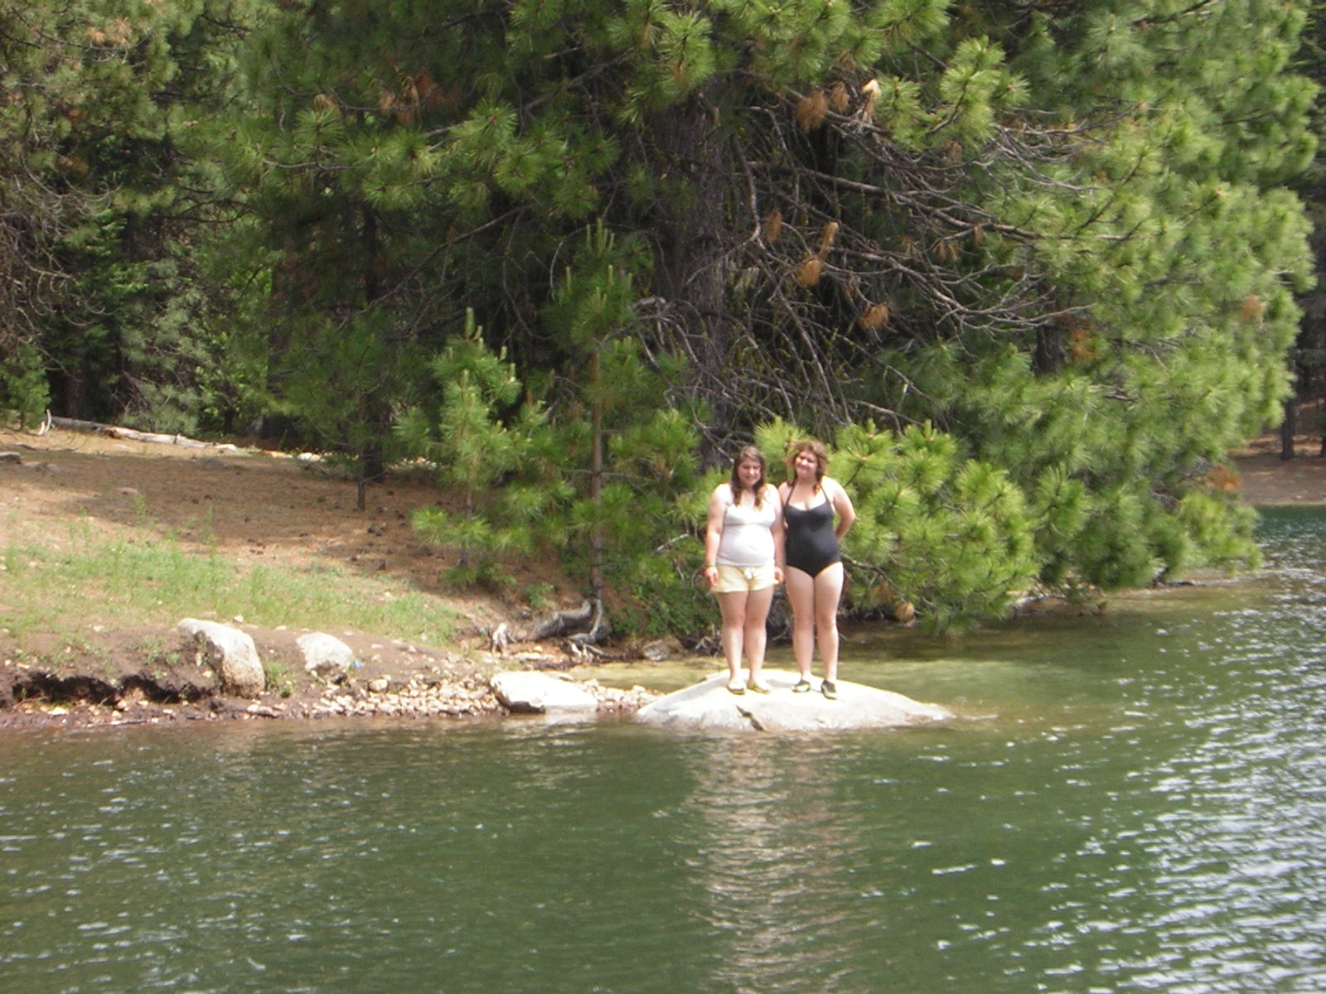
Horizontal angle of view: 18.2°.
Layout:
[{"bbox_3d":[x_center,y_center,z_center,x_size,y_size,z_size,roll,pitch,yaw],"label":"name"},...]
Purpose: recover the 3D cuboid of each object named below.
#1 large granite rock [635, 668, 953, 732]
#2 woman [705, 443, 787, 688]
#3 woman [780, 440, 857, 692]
[{"bbox_3d":[0.868,1.350,27.400,2.110,0.430,1.650,0,1,0],"label":"large granite rock"},{"bbox_3d":[0.537,0.478,27.300,0.530,1.630,0.330,0,1,-5],"label":"woman"},{"bbox_3d":[1.003,0.474,27.250,0.520,1.690,0.340,0,1,-2],"label":"woman"}]

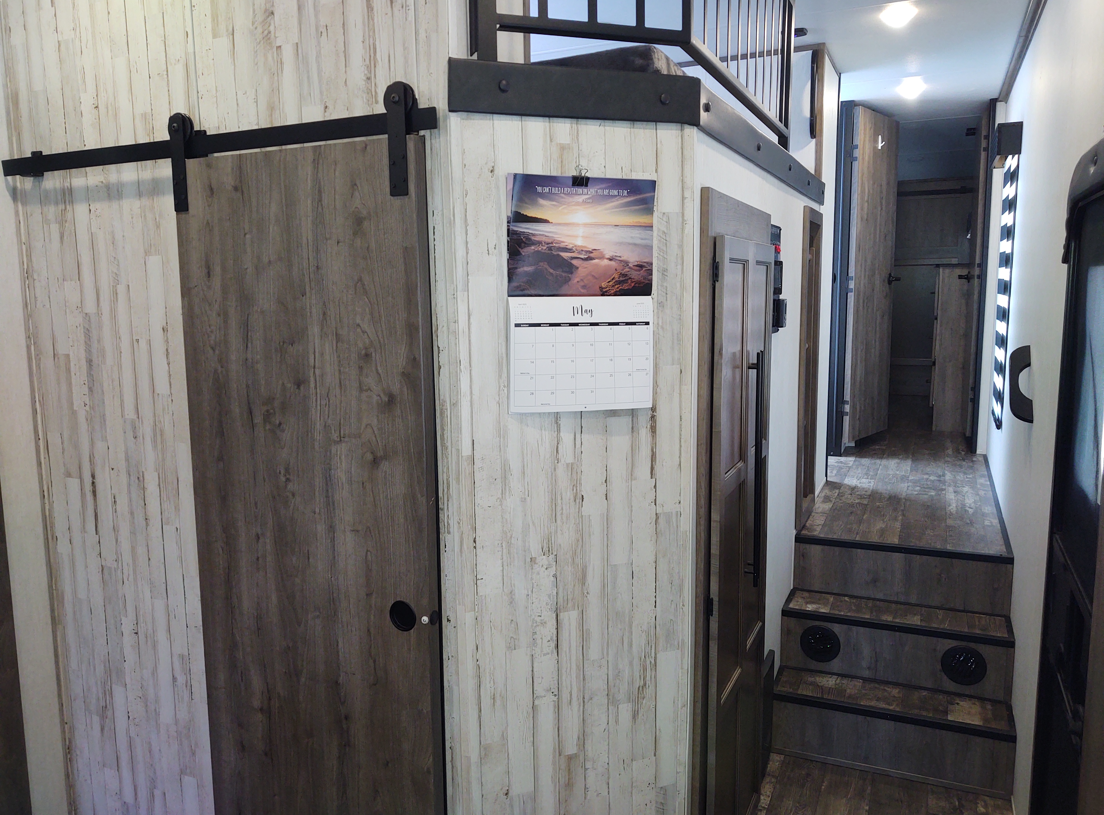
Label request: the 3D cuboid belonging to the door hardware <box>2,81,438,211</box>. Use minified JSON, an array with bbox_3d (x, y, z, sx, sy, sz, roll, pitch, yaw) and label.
[{"bbox_3d":[-0.715,-0.488,1.721,1.160,0.190,0.069,3,9,25],"label":"door hardware"}]

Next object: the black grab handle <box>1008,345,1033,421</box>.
[{"bbox_3d":[1.419,-0.071,2.611,0.059,0.026,0.304,3,49,24],"label":"black grab handle"}]

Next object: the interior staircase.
[{"bbox_3d":[1.143,0.811,2.882,0.705,0.625,0.505,3,9,24],"label":"interior staircase"}]

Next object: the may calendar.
[{"bbox_3d":[0.057,-0.209,1.613,0.284,0.434,0.014,-3,8,-19],"label":"may calendar"}]

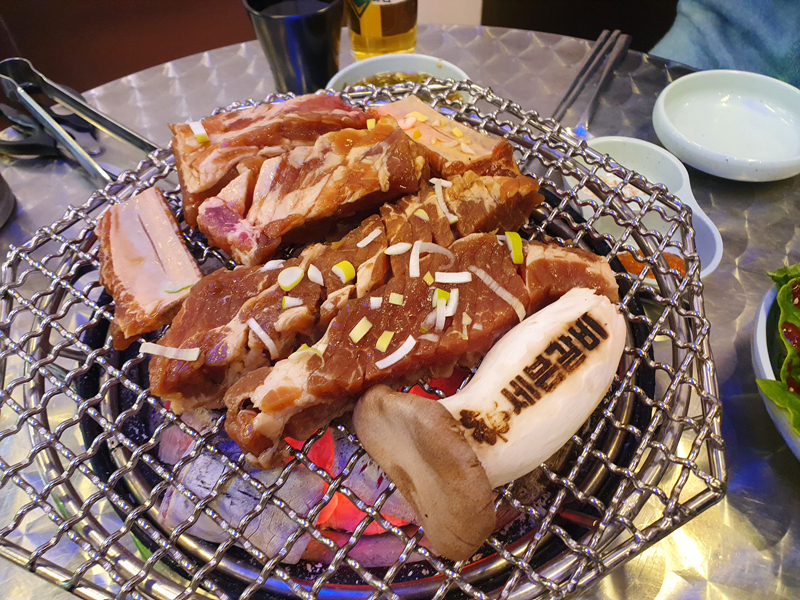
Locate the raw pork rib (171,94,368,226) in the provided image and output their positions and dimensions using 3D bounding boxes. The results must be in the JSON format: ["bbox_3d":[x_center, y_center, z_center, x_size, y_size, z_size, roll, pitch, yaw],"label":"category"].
[{"bbox_3d":[-0.069,-0.081,0.334,0.108,0.035,0.046,-16,56,-11],"label":"raw pork rib"}]

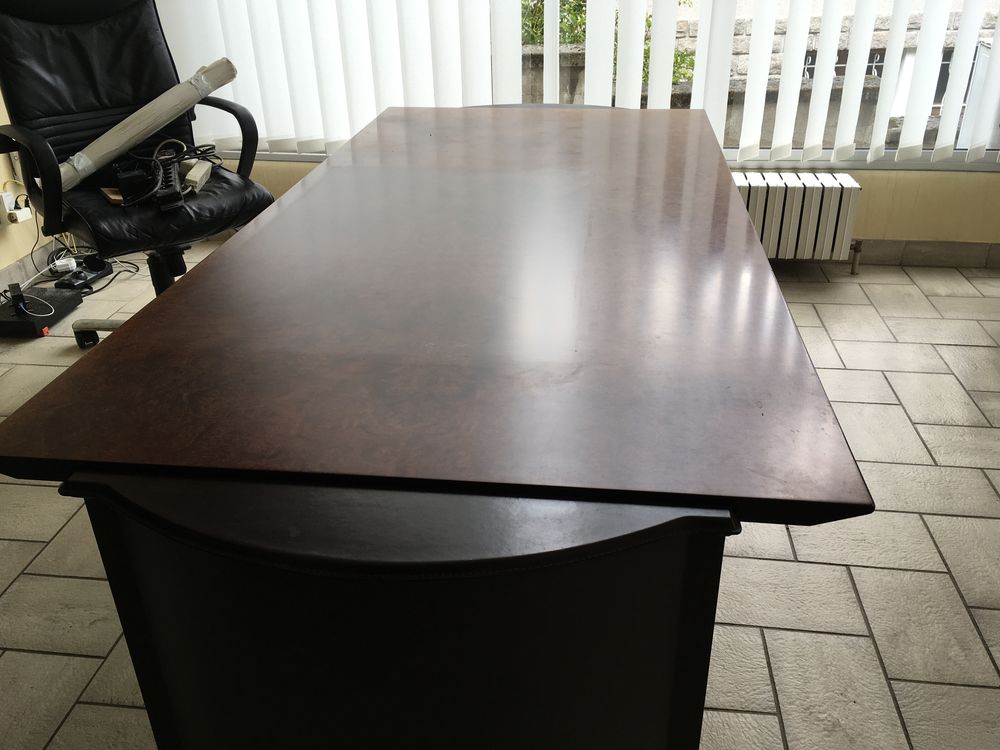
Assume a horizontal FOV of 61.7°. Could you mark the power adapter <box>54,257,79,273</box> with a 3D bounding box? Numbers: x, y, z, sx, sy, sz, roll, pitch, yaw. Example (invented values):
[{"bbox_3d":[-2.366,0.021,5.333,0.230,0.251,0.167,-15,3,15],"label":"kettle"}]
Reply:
[{"bbox_3d":[-1.711,-0.434,3.303,0.070,0.036,0.042,-19,33,-30],"label":"power adapter"}]

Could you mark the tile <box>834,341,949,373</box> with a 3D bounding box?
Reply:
[{"bbox_3d":[1.227,-0.054,2.634,0.300,0.010,0.200,3,28,6],"label":"tile"}]

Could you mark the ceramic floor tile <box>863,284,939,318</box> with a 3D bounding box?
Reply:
[{"bbox_3d":[1.439,-0.263,3.020,0.200,0.010,0.300,3,28,6],"label":"ceramic floor tile"}]

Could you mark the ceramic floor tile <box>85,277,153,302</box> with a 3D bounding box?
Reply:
[{"bbox_3d":[-1.492,-0.322,3.195,0.300,0.010,0.200,3,28,6],"label":"ceramic floor tile"}]

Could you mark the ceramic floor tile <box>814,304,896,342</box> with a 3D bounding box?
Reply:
[{"bbox_3d":[1.207,-0.177,2.863,0.200,0.010,0.300,3,28,6],"label":"ceramic floor tile"}]

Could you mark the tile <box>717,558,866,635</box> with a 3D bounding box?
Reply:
[{"bbox_3d":[0.572,0.449,1.705,0.300,0.010,0.200,3,28,6],"label":"tile"}]

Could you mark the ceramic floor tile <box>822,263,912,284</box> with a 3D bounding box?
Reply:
[{"bbox_3d":[1.422,-0.385,3.249,0.300,0.010,0.200,3,28,6],"label":"ceramic floor tile"}]

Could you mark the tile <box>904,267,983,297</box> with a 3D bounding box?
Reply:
[{"bbox_3d":[1.673,-0.350,3.177,0.200,0.010,0.300,3,28,6],"label":"tile"}]

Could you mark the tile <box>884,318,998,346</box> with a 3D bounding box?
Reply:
[{"bbox_3d":[1.457,-0.141,2.791,0.300,0.010,0.200,3,28,6],"label":"tile"}]

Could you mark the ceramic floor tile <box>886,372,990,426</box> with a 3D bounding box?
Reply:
[{"bbox_3d":[1.246,0.068,2.405,0.200,0.010,0.300,3,28,6],"label":"ceramic floor tile"}]

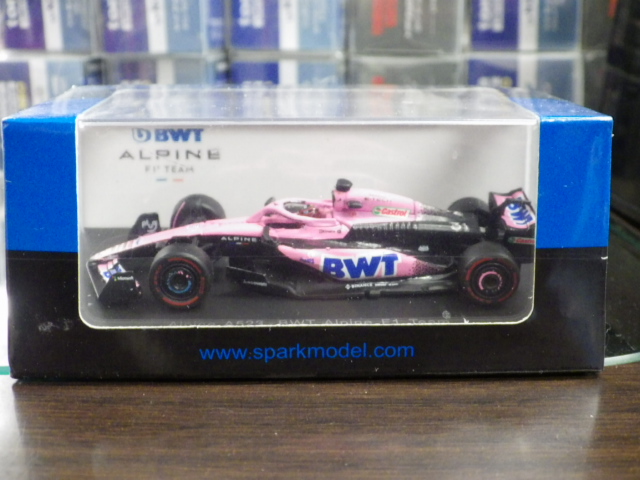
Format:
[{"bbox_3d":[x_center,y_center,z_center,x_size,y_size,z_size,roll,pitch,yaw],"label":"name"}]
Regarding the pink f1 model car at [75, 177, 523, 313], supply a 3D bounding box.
[{"bbox_3d":[-0.002,-0.002,0.181,0.087,0.018,0.031,0,21,-1],"label":"pink f1 model car"}]

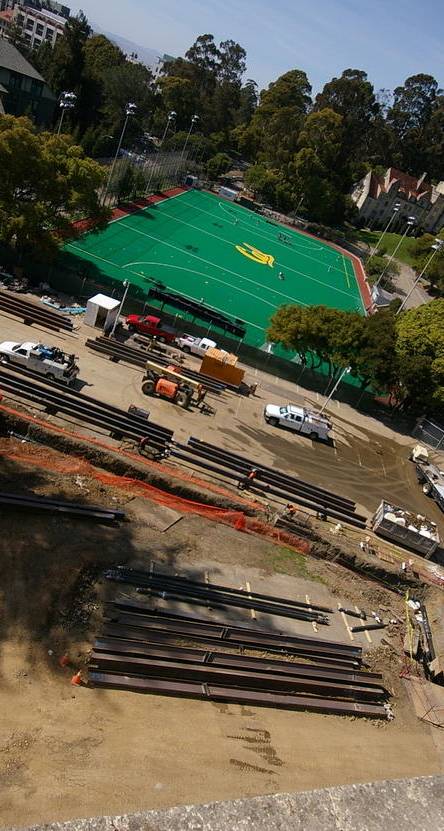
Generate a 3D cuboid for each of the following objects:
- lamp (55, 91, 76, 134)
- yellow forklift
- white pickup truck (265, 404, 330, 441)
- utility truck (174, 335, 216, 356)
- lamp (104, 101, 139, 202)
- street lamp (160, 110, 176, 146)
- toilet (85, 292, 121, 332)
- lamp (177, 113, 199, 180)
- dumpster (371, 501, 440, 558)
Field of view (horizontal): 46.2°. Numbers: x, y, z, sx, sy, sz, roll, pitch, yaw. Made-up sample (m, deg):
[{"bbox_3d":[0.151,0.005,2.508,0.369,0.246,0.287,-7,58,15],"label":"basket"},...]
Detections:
[{"bbox_3d":[-24.511,-36.879,75.700,1.300,19.000,2.400,6,34,-28],"label":"lamp"},{"bbox_3d":[-3.784,-2.736,46.298,6.200,2.500,2.500,19,29,-13],"label":"yellow forklift"},{"bbox_3d":[7.593,0.415,50.572,6.600,1.950,2.100,20,29,-11],"label":"white pickup truck"},{"bbox_3d":[-1.996,-7.472,57.624,5.800,1.850,2.000,21,29,-5],"label":"utility truck"},{"bbox_3d":[-19.952,-50.186,100.736,1.300,19.000,2.400,20,29,-7],"label":"lamp"},{"bbox_3d":[-14.479,-61.547,122.461,1.000,18.700,2.400,24,29,-3],"label":"street lamp"},{"bbox_3d":[-12.237,-10.512,53.047,2.200,2.300,2.950,24,29,-3],"label":"toilet"},{"bbox_3d":[-10.688,-76.897,151.012,1.300,19.000,2.400,39,32,24],"label":"lamp"},{"bbox_3d":[15.049,9.329,42.817,4.800,1.650,2.480,26,29,3],"label":"dumpster"}]

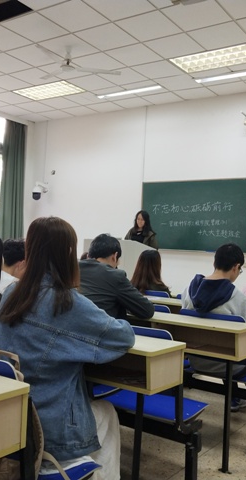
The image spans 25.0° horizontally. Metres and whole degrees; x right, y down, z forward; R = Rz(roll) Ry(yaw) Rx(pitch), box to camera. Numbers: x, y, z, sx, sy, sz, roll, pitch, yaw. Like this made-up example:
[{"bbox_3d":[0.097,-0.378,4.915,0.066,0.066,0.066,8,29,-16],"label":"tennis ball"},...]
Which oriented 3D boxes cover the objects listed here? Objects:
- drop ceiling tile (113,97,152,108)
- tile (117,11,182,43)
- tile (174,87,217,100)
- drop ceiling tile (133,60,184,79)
[{"bbox_3d":[0.178,-2.210,8.992,0.600,0.020,0.450,2,-2,35],"label":"drop ceiling tile"},{"bbox_3d":[0.297,-2.354,6.148,0.600,0.020,0.600,2,-1,35],"label":"tile"},{"bbox_3d":[1.098,-2.193,8.323,0.600,0.020,0.450,2,-2,35],"label":"tile"},{"bbox_3d":[0.470,-2.257,7.391,0.600,0.020,0.600,1,-3,34],"label":"drop ceiling tile"}]

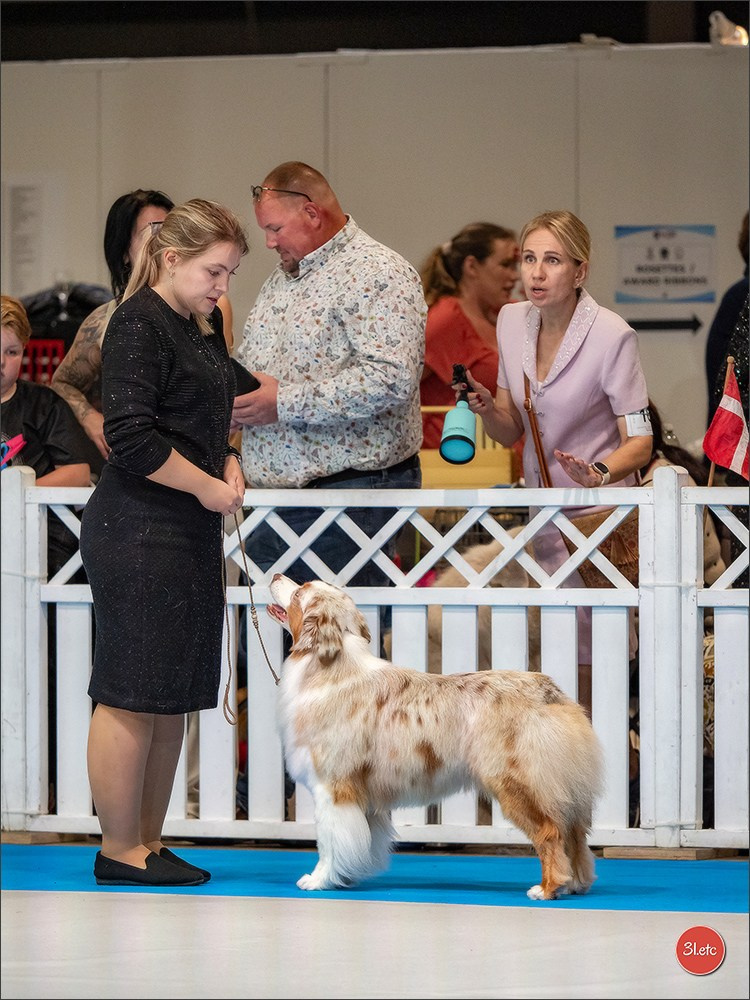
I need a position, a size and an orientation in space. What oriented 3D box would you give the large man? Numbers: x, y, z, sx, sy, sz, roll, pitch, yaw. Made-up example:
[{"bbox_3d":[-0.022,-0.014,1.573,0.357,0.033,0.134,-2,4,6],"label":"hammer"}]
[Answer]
[{"bbox_3d":[-0.114,0.001,18.950,0.500,1.784,0.580,0,0,-35],"label":"large man"}]

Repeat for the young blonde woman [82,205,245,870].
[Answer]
[{"bbox_3d":[-0.496,0.096,16.950,0.390,1.607,0.460,0,0,14],"label":"young blonde woman"}]

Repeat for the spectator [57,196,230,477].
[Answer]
[{"bbox_3d":[-0.617,0.031,19.250,0.520,1.723,0.360,0,0,-25],"label":"spectator"}]

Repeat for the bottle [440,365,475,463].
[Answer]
[{"bbox_3d":[0.212,-0.219,18.250,0.095,0.092,0.300,3,41,4],"label":"bottle"}]

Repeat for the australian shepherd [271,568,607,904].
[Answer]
[{"bbox_3d":[0.139,0.537,16.600,0.770,0.727,0.280,0,0,24],"label":"australian shepherd"}]

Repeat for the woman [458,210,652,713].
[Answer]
[{"bbox_3d":[0.457,0.077,18.500,0.530,1.637,0.440,0,0,30],"label":"woman"}]

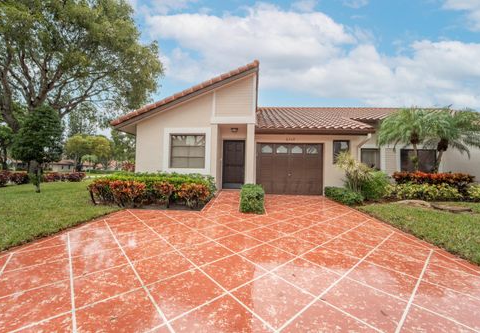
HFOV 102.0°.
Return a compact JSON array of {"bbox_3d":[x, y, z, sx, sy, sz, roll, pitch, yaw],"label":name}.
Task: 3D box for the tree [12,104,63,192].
[{"bbox_3d":[-7.920,-0.690,7.600,1.450,3.450,1.400,1,-1,0],"label":"tree"}]

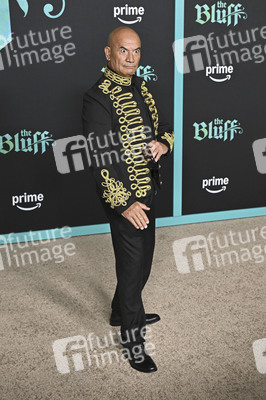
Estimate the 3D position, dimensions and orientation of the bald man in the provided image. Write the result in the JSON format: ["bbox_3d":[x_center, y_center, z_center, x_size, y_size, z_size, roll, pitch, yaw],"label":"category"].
[{"bbox_3d":[0.005,-0.010,2.756,0.480,1.755,0.550,10,19,35],"label":"bald man"}]

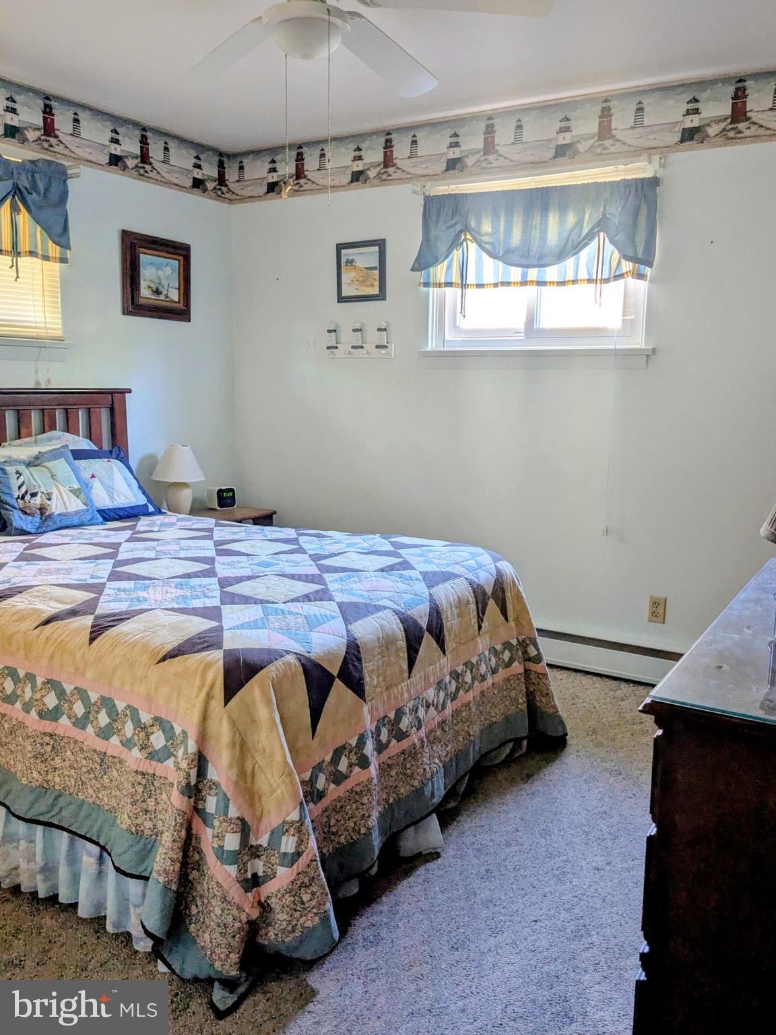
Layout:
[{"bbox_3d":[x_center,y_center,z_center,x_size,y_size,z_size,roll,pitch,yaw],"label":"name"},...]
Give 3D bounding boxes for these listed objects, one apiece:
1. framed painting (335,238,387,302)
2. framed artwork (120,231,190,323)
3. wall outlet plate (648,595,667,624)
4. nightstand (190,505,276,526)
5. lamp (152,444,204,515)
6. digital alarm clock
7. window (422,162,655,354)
[{"bbox_3d":[-0.126,-1.167,3.834,0.261,0.275,0.022,7,12,29],"label":"framed painting"},{"bbox_3d":[-1.073,-1.116,3.769,0.036,0.367,0.395,7,12,29],"label":"framed artwork"},{"bbox_3d":[1.131,0.386,3.385,0.070,0.114,0.007,7,12,29],"label":"wall outlet plate"},{"bbox_3d":[-0.869,0.278,3.984,0.410,0.587,0.510,7,12,29],"label":"nightstand"},{"bbox_3d":[-0.986,-0.165,3.782,0.252,0.355,0.252,1,10,0],"label":"lamp"},{"bbox_3d":[-0.851,-0.104,4.148,0.104,0.107,0.100,-8,14,-41],"label":"digital alarm clock"},{"bbox_3d":[0.608,-1.067,3.438,1.020,0.735,0.110,7,12,29],"label":"window"}]

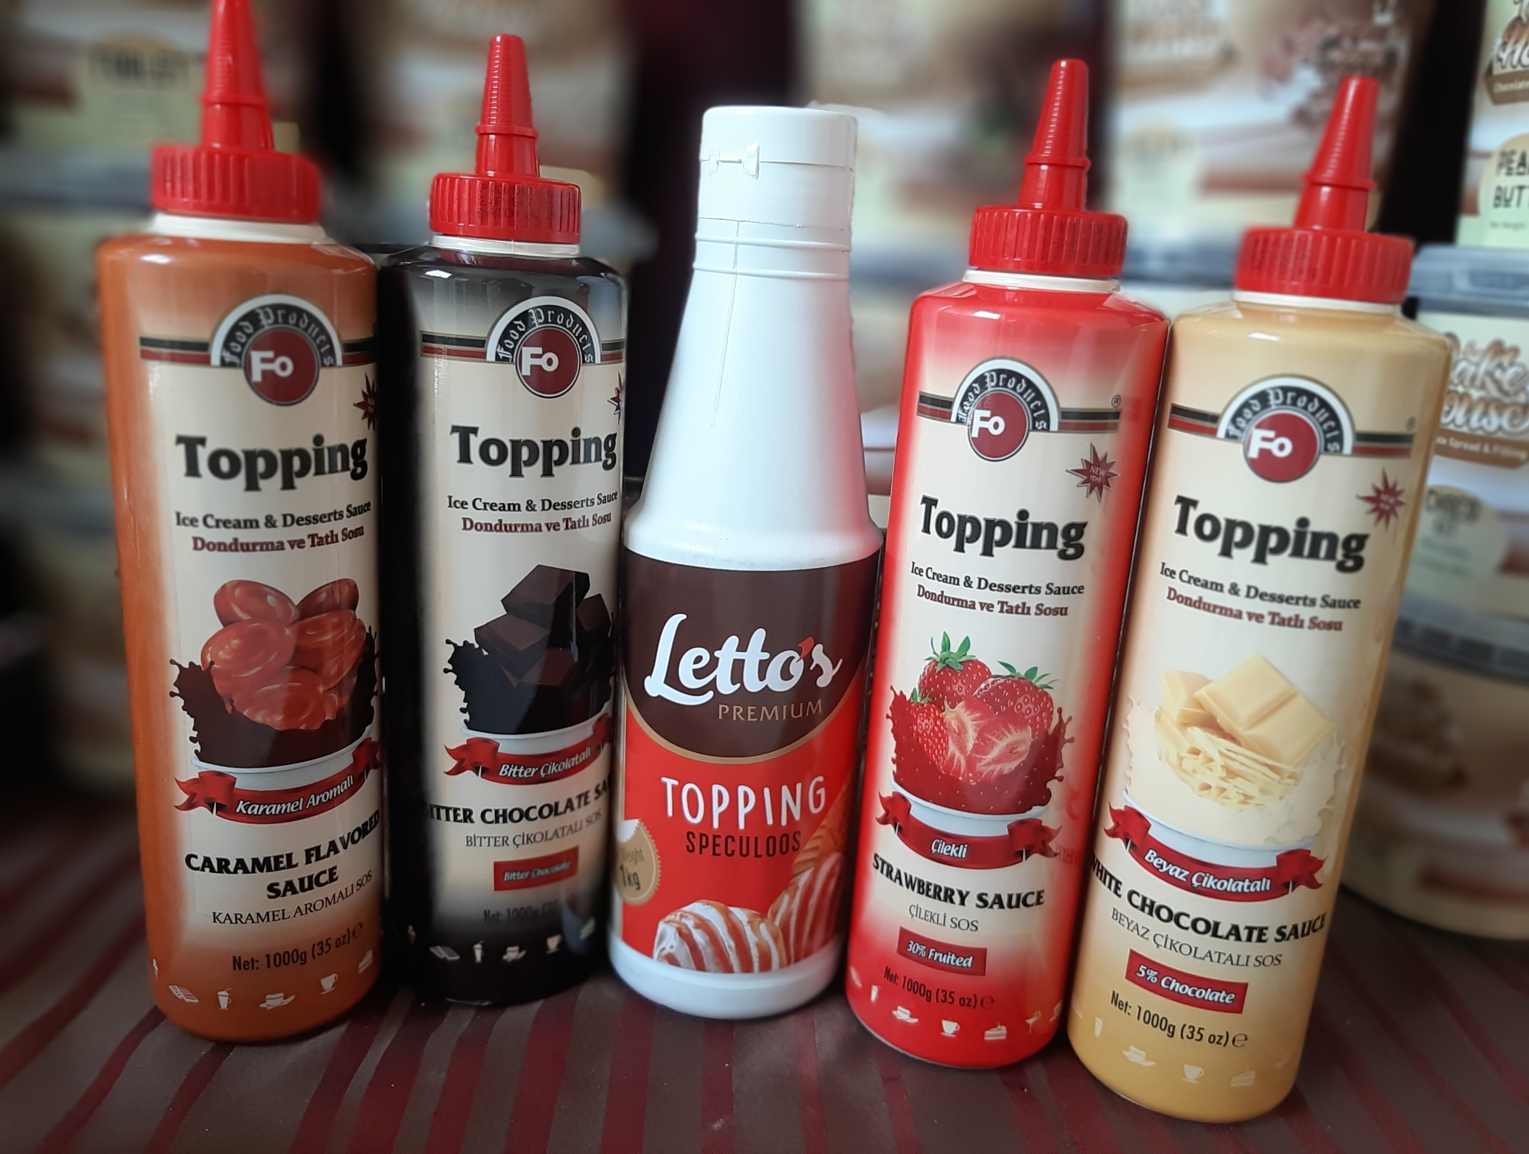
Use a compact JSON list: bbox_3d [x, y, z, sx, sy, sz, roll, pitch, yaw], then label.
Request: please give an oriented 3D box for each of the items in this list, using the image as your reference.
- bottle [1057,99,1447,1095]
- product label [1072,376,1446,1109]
[{"bbox_3d":[0.142,0.013,0.333,0.069,0.290,0.069,11,16,24],"label":"bottle"},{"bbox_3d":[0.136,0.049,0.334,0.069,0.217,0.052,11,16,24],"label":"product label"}]

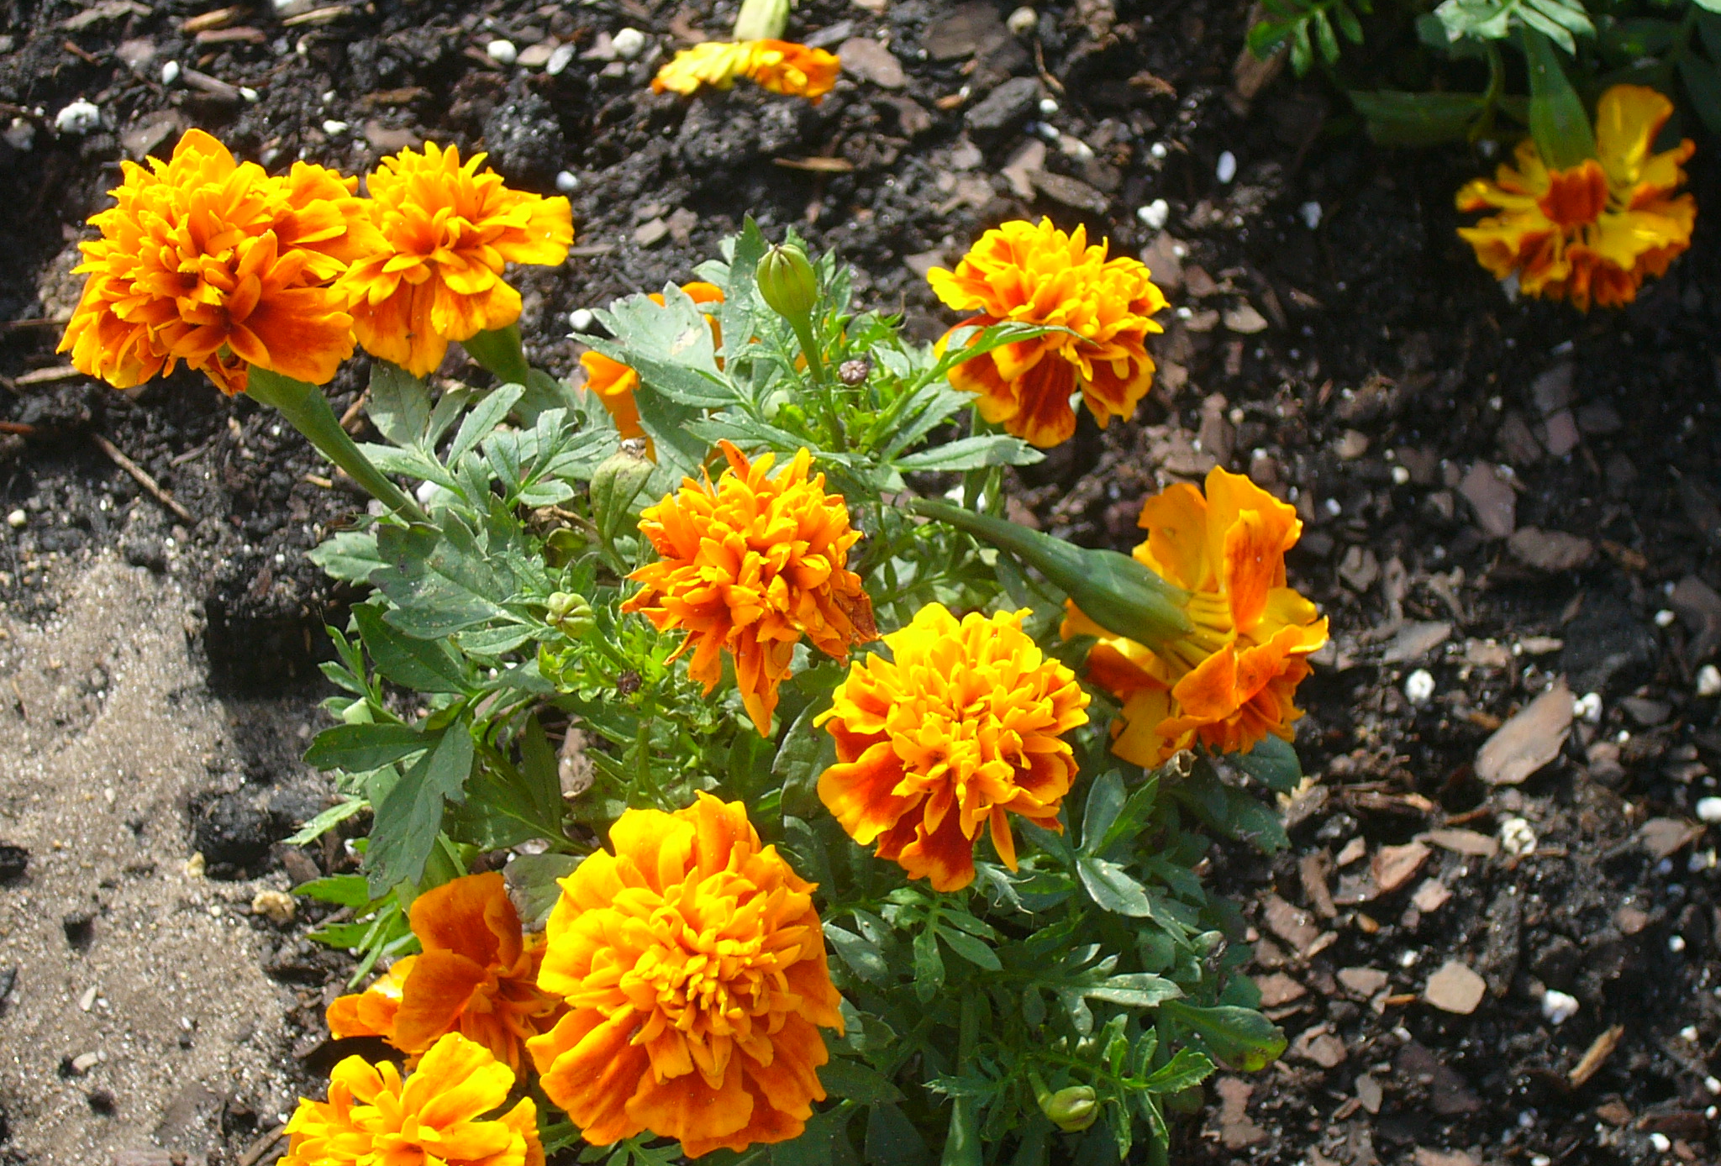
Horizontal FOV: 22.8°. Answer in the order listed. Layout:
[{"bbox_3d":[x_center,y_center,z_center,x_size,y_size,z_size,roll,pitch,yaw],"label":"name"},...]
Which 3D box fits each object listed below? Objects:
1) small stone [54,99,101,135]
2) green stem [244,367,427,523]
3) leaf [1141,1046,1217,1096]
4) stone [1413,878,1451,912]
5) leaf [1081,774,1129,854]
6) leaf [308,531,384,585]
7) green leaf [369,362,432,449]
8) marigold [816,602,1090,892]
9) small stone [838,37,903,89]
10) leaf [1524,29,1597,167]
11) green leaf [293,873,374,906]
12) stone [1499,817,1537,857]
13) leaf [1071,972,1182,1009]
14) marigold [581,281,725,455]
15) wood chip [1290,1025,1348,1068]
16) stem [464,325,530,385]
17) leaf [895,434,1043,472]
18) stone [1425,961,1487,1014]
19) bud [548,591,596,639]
[{"bbox_3d":[-0.181,-0.107,0.991,0.009,0.008,0.009,-35,57,-28],"label":"small stone"},{"bbox_3d":[-0.103,-0.026,0.845,0.008,0.047,0.008,-48,28,0],"label":"green stem"},{"bbox_3d":[0.059,0.092,0.795,0.015,0.005,0.006,-18,52,-14],"label":"leaf"},{"bbox_3d":[0.118,0.065,0.882,0.008,0.004,0.006,0,45,0],"label":"stone"},{"bbox_3d":[0.047,0.045,0.830,0.009,0.003,0.018,13,66,19],"label":"leaf"},{"bbox_3d":[-0.100,-0.005,0.850,0.019,0.005,0.011,8,57,5],"label":"leaf"},{"bbox_3d":[-0.090,-0.035,0.830,0.011,0.004,0.019,-21,62,-11],"label":"green leaf"},{"bbox_3d":[0.017,0.031,0.800,0.051,0.034,0.051,1,65,-2],"label":"marigold"},{"bbox_3d":[0.003,-0.127,1.042,0.018,0.006,0.013,28,51,25],"label":"small stone"},{"bbox_3d":[0.153,-0.106,0.935,0.013,0.032,0.011,-14,23,6],"label":"leaf"},{"bbox_3d":[-0.098,0.058,0.800,0.018,0.004,0.008,-1,30,-1],"label":"green leaf"},{"bbox_3d":[0.137,0.053,0.893,0.008,0.007,0.008,0,45,0],"label":"stone"},{"bbox_3d":[0.050,0.077,0.808,0.021,0.004,0.006,3,50,3],"label":"leaf"},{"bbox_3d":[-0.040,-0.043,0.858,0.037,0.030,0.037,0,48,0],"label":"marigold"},{"bbox_3d":[0.088,0.089,0.821,0.011,0.003,0.009,18,52,15],"label":"wood chip"},{"bbox_3d":[-0.070,-0.044,0.810,0.011,0.018,0.011,-33,31,-6],"label":"stem"},{"bbox_3d":[0.022,-0.026,0.865,0.031,0.004,0.009,0,45,0],"label":"leaf"},{"bbox_3d":[0.115,0.078,0.826,0.010,0.006,0.011,18,50,15],"label":"stone"},{"bbox_3d":[-0.057,0.006,0.840,0.009,0.011,0.009,0,90,24],"label":"bud"}]

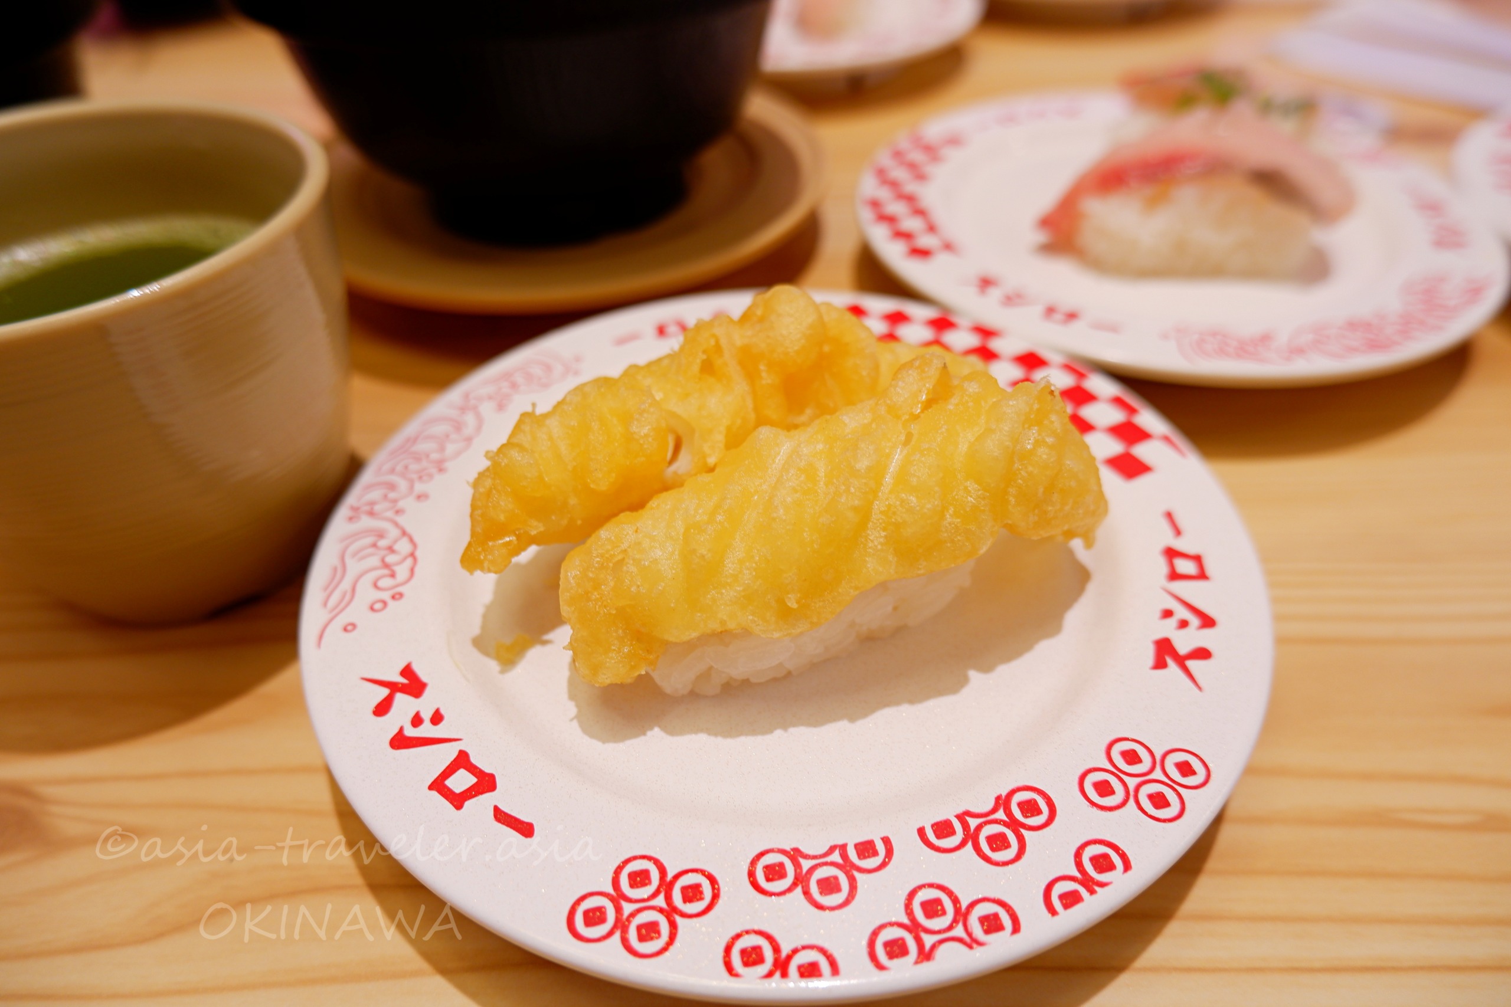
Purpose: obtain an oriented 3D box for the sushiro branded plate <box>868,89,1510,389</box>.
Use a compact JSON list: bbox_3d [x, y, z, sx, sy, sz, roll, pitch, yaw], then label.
[{"bbox_3d":[0.101,-0.066,0.247,0.150,0.021,0.150,-1,43,1],"label":"sushiro branded plate"}]

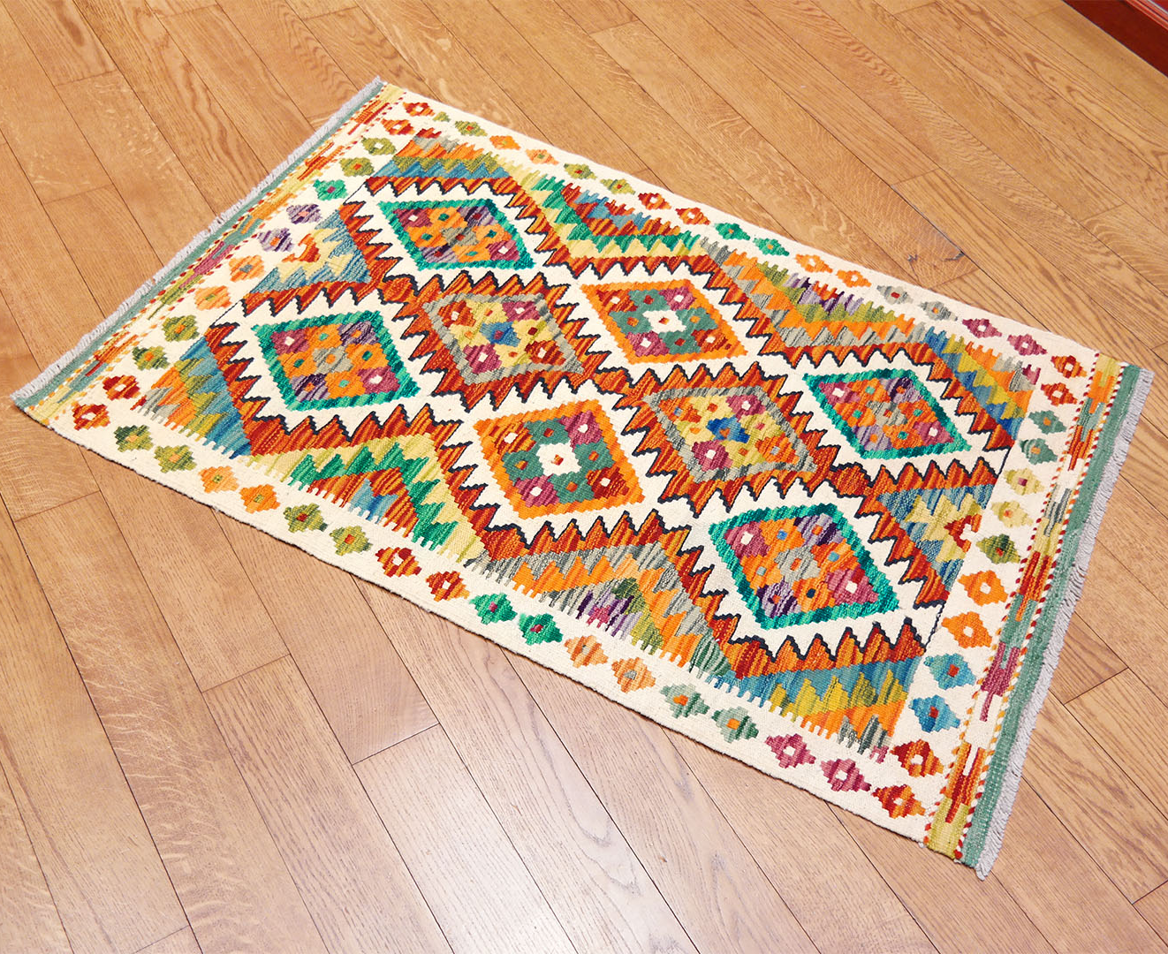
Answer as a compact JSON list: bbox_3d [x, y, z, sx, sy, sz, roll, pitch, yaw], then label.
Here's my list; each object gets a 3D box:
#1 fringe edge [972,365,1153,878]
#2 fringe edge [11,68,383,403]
[{"bbox_3d":[0.595,0.125,1.439,0.022,0.011,0.801,25,56,13],"label":"fringe edge"},{"bbox_3d":[-0.519,-0.372,1.710,0.025,0.011,0.799,26,56,14],"label":"fringe edge"}]

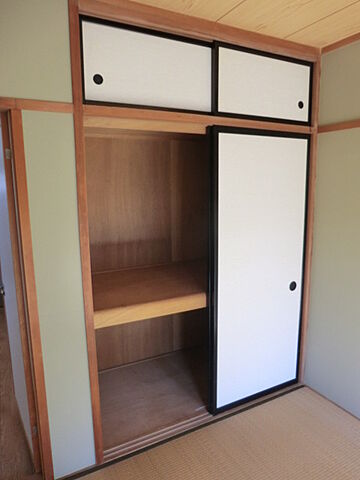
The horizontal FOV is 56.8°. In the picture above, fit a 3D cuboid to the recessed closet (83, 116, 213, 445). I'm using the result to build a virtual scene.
[{"bbox_3d":[-0.311,0.232,2.235,0.718,1.798,0.873,-5,10,-26],"label":"recessed closet"}]

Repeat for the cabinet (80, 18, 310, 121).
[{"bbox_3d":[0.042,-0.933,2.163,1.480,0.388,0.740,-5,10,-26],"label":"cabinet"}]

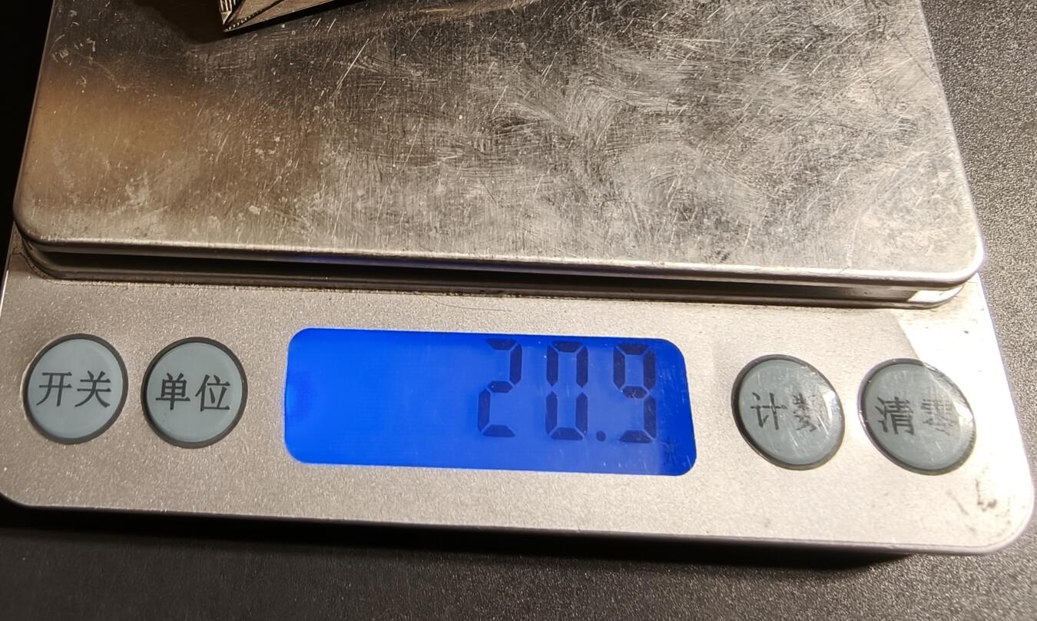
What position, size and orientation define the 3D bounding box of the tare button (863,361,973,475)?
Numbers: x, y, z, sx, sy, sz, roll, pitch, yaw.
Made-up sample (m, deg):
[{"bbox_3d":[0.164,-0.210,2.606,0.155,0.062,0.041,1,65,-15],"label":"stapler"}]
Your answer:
[{"bbox_3d":[0.041,0.011,0.093,0.011,0.002,0.011,1,67,-1],"label":"tare button"}]

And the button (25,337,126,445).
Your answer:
[{"bbox_3d":[-0.044,0.008,0.092,0.011,0.002,0.011,1,67,-1],"label":"button"}]

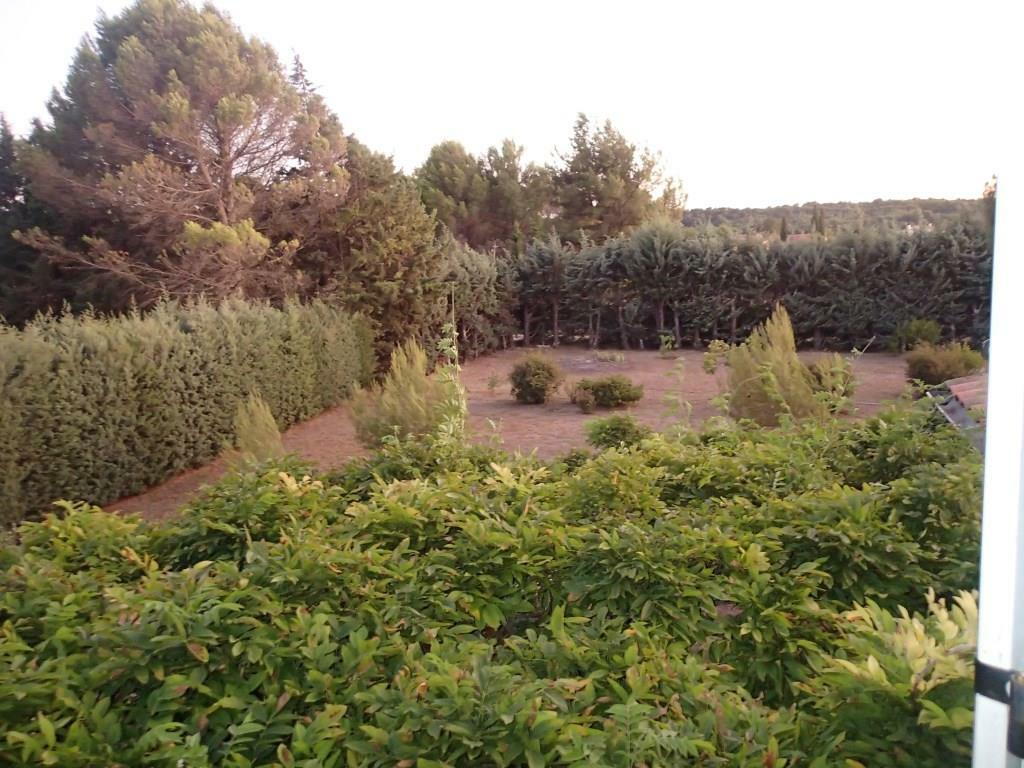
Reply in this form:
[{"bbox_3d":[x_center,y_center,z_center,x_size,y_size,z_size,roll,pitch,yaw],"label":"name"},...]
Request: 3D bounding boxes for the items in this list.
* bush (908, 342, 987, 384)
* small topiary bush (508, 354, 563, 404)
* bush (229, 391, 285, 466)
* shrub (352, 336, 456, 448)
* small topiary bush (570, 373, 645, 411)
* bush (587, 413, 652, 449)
[{"bbox_3d":[13.423,-0.640,22.770,2.200,1.280,1.850,5,11,30],"label":"bush"},{"bbox_3d":[0.636,-0.161,20.602,1.480,1.330,1.400,0,9,2],"label":"small topiary bush"},{"bbox_3d":[-4.985,0.860,14.328,1.020,1.450,0.950,-4,10,-19],"label":"bush"},{"bbox_3d":[-2.415,0.182,15.864,2.190,2.240,1.860,-2,9,-9],"label":"shrub"},{"bbox_3d":[2.568,0.173,19.846,1.990,0.870,1.490,1,9,7],"label":"small topiary bush"},{"bbox_3d":[2.217,0.986,15.288,1.390,0.720,1.320,1,9,8],"label":"bush"}]

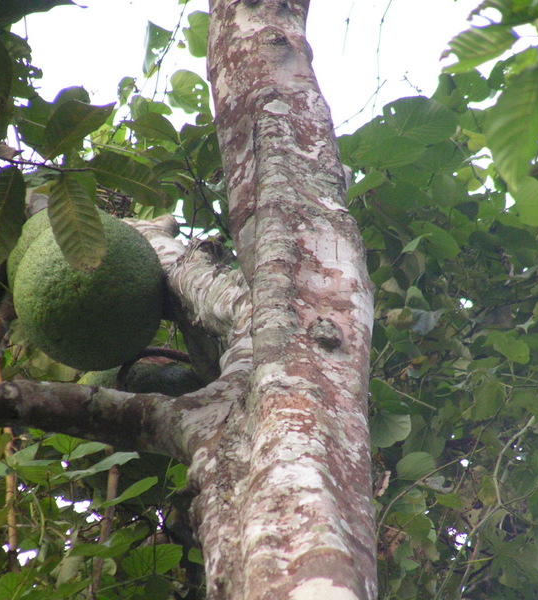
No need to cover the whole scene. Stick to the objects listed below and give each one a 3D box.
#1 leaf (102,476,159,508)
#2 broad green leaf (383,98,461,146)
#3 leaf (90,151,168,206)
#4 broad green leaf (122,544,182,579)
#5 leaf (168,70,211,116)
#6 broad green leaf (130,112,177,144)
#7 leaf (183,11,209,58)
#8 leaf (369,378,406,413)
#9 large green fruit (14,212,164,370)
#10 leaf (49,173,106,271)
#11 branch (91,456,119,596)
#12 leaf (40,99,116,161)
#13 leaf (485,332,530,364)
[{"bbox_3d":[-0.275,0.383,15.800,0.123,0.025,0.056,-26,-30,-10],"label":"leaf"},{"bbox_3d":[0.343,-0.404,17.900,0.177,0.110,0.027,14,19,-5],"label":"broad green leaf"},{"bbox_3d":[-0.262,-0.225,14.700,0.155,0.074,0.033,20,-19,7],"label":"leaf"},{"bbox_3d":[-0.232,0.520,15.800,0.123,0.025,0.091,-11,-45,0],"label":"broad green leaf"},{"bbox_3d":[-0.158,-0.410,15.800,0.093,0.091,0.025,28,10,20],"label":"leaf"},{"bbox_3d":[-0.247,-0.369,17.000,0.118,0.059,0.025,28,17,-9],"label":"broad green leaf"},{"bbox_3d":[-0.134,-0.511,15.300,0.069,0.092,0.031,0,-20,0],"label":"leaf"},{"bbox_3d":[0.247,0.199,16.600,0.088,0.075,0.025,38,15,15],"label":"leaf"},{"bbox_3d":[-0.353,-0.020,15.600,0.298,0.314,0.298,0,-25,0],"label":"large green fruit"},{"bbox_3d":[-0.370,-0.151,15.300,0.096,0.206,0.030,-17,-22,0],"label":"leaf"},{"bbox_3d":[-0.315,0.440,15.300,0.019,0.269,0.019,8,-20,3],"label":"branch"},{"bbox_3d":[-0.352,-0.312,14.700,0.166,0.078,0.033,-39,-15,-13],"label":"leaf"},{"bbox_3d":[0.510,0.102,17.000,0.107,0.060,0.025,32,25,20],"label":"leaf"}]

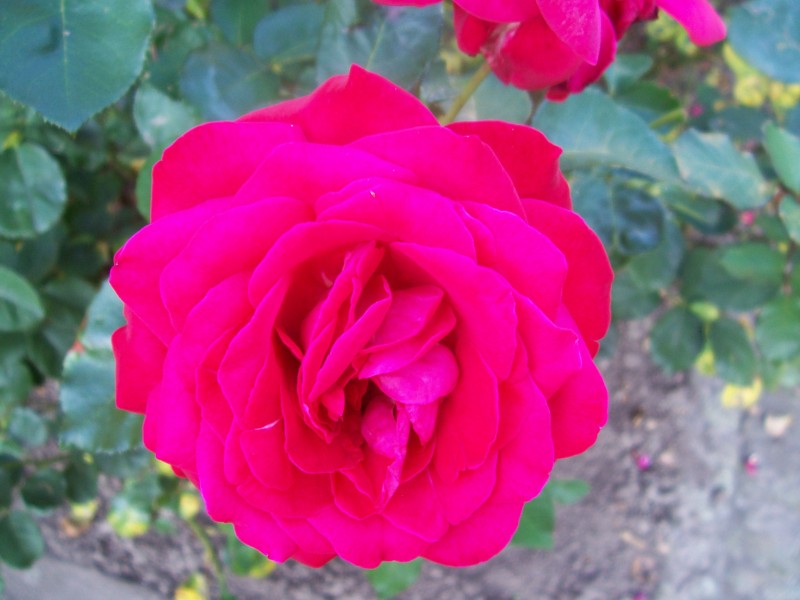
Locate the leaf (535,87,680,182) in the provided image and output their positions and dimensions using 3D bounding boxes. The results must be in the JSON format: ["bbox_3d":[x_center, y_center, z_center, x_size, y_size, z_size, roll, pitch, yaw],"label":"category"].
[{"bbox_3d":[0.081,-0.064,0.310,0.062,0.014,0.037,25,65,9],"label":"leaf"}]

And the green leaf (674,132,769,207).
[{"bbox_3d":[0.143,-0.058,0.350,0.050,0.012,0.030,33,68,11],"label":"green leaf"}]

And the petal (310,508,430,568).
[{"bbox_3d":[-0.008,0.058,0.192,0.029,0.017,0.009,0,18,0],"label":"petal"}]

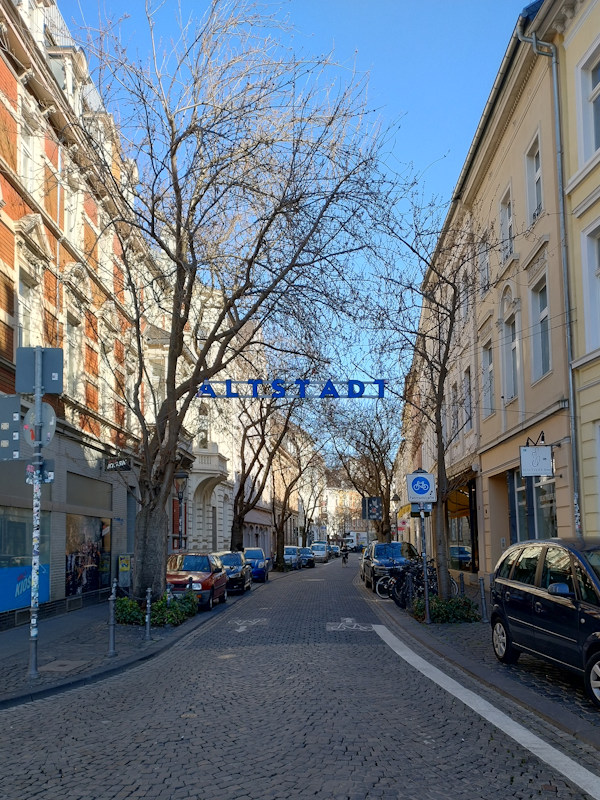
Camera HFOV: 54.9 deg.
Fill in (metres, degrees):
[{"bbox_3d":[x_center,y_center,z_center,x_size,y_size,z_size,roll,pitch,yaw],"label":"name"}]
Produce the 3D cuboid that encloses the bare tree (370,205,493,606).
[{"bbox_3d":[3.049,0.222,13.500,2.900,9.500,2.900,-1,-12,2],"label":"bare tree"}]

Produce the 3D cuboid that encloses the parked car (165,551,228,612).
[{"bbox_3d":[-3.019,4.850,15.752,1.700,1.430,4.050,-1,-12,1],"label":"parked car"}]

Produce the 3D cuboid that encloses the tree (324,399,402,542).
[{"bbox_3d":[2.835,3.952,25.800,3.500,8.000,3.500,-1,-12,2],"label":"tree"}]

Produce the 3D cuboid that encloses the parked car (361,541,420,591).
[{"bbox_3d":[3.390,6.088,21.284,1.860,1.730,4.600,-1,-12,2],"label":"parked car"}]

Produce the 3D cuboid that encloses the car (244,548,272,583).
[{"bbox_3d":[-2.209,7.792,27.559,1.680,1.490,3.900,-1,-12,3],"label":"car"}]

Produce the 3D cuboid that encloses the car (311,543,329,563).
[{"bbox_3d":[1.920,15.279,57.683,1.780,1.720,4.400,-2,-12,5],"label":"car"}]

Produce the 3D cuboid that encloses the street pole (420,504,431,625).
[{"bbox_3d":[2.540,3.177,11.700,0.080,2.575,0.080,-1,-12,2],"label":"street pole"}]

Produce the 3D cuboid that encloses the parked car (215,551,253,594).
[{"bbox_3d":[-2.679,6.251,21.460,1.780,1.500,4.250,-1,-12,2],"label":"parked car"}]

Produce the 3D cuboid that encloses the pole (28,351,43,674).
[{"bbox_3d":[-3.308,1.334,7.250,0.100,4.091,0.100,-1,-12,2],"label":"pole"}]

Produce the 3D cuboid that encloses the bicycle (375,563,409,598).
[{"bbox_3d":[2.924,5.630,18.013,1.750,1.060,0.600,9,-15,-37],"label":"bicycle"}]

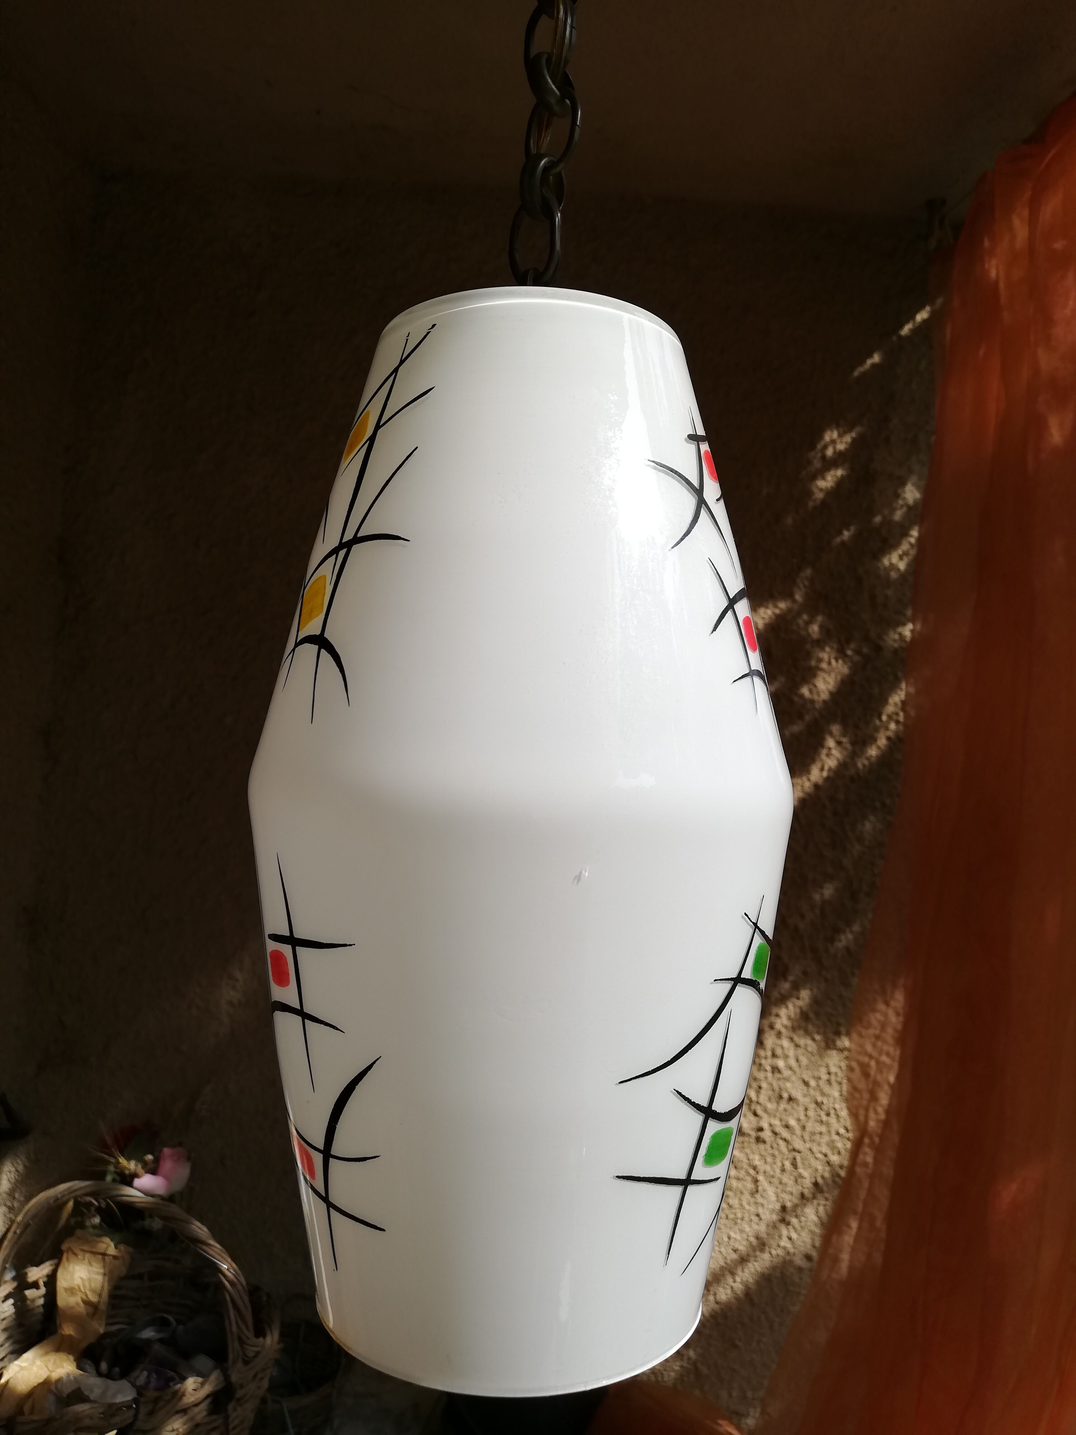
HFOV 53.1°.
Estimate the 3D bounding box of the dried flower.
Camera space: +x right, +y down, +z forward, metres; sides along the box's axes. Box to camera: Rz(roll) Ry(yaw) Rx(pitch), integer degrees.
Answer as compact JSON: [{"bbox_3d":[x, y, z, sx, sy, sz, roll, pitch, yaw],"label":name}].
[{"bbox_3d":[-0.436,0.527,1.250,0.066,0.056,0.060,0,-3,18],"label":"dried flower"}]

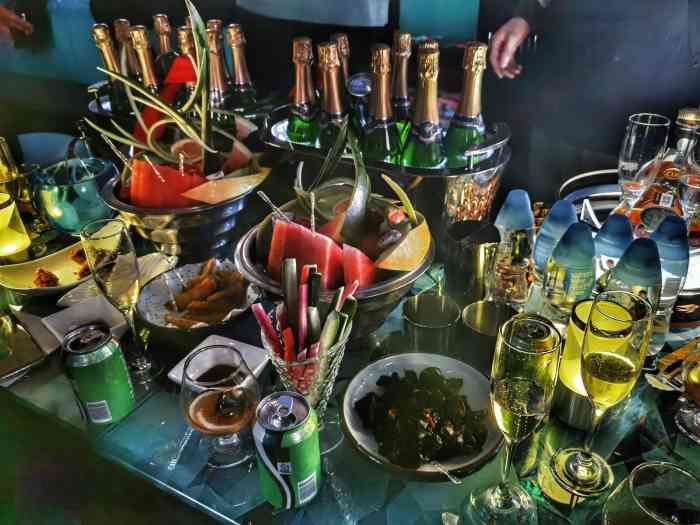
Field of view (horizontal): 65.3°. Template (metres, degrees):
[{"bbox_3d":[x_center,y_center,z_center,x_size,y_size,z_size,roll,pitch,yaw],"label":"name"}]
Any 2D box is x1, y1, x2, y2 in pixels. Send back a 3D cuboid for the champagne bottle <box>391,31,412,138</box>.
[{"bbox_3d":[0.104,-0.291,1.096,0.088,0.316,0.088,-2,29,0],"label":"champagne bottle"}]

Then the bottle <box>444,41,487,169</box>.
[{"bbox_3d":[0.217,-0.236,1.006,0.088,0.316,0.088,-1,29,-1],"label":"bottle"}]

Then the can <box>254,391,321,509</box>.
[{"bbox_3d":[-0.065,0.200,0.580,0.066,0.116,0.066,-1,30,0],"label":"can"}]

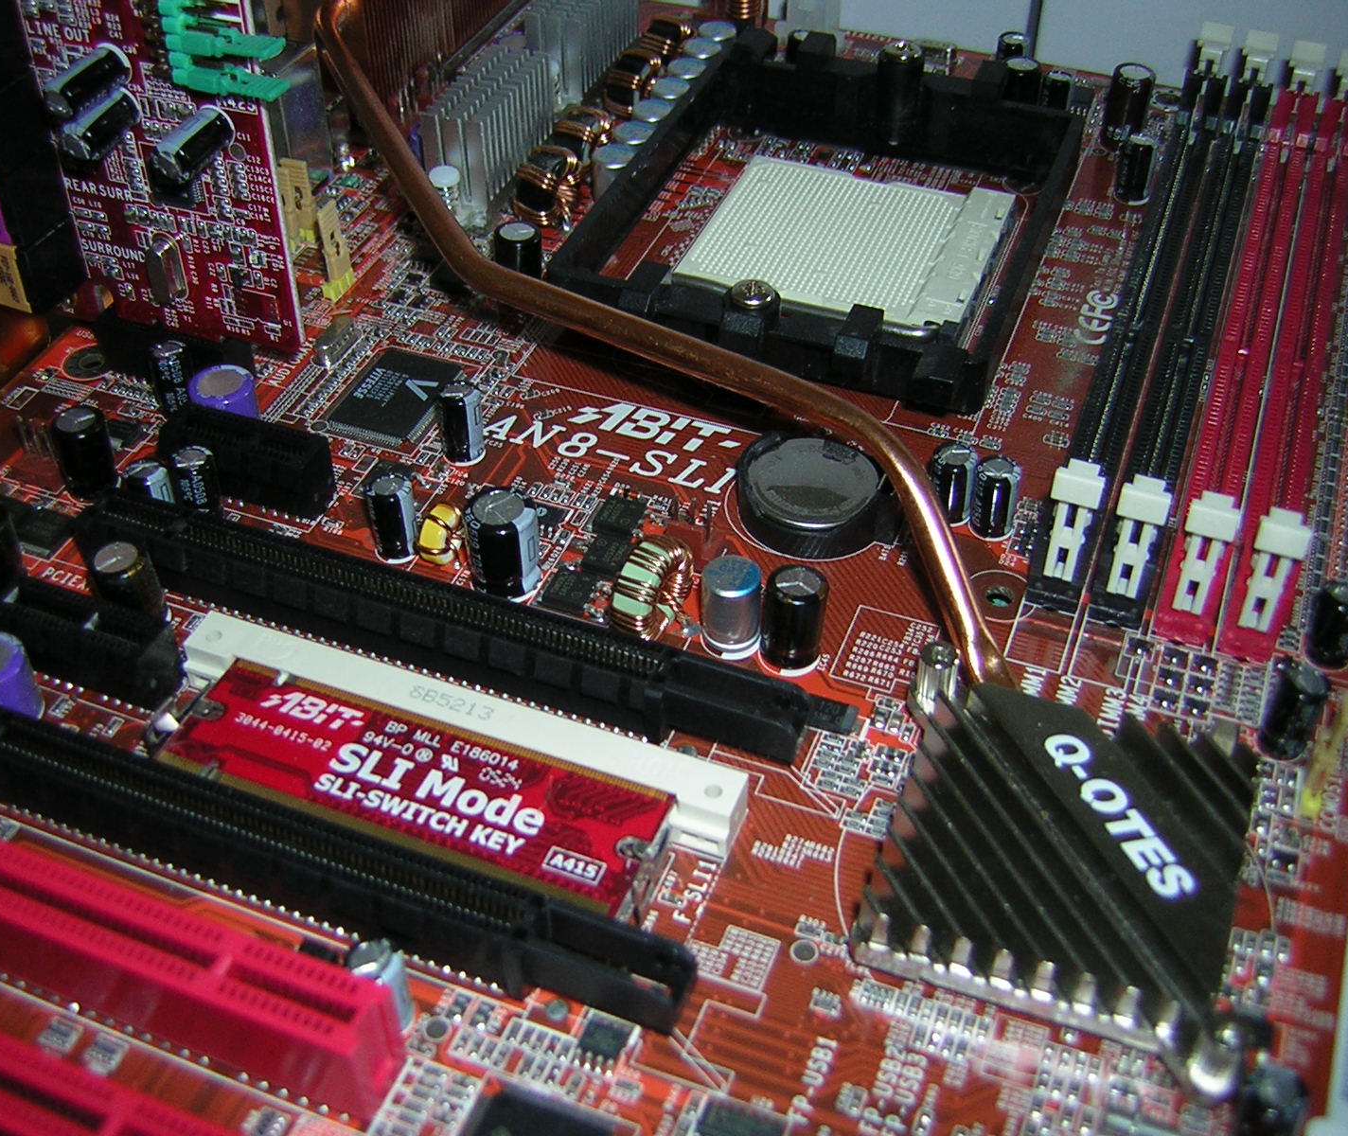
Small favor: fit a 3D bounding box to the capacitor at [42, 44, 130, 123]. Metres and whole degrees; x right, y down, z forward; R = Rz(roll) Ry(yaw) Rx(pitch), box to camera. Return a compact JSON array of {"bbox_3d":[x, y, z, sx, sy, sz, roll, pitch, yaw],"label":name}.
[{"bbox_3d":[-0.084,-0.069,0.225,0.006,0.006,0.011,15,46,16],"label":"capacitor"}]

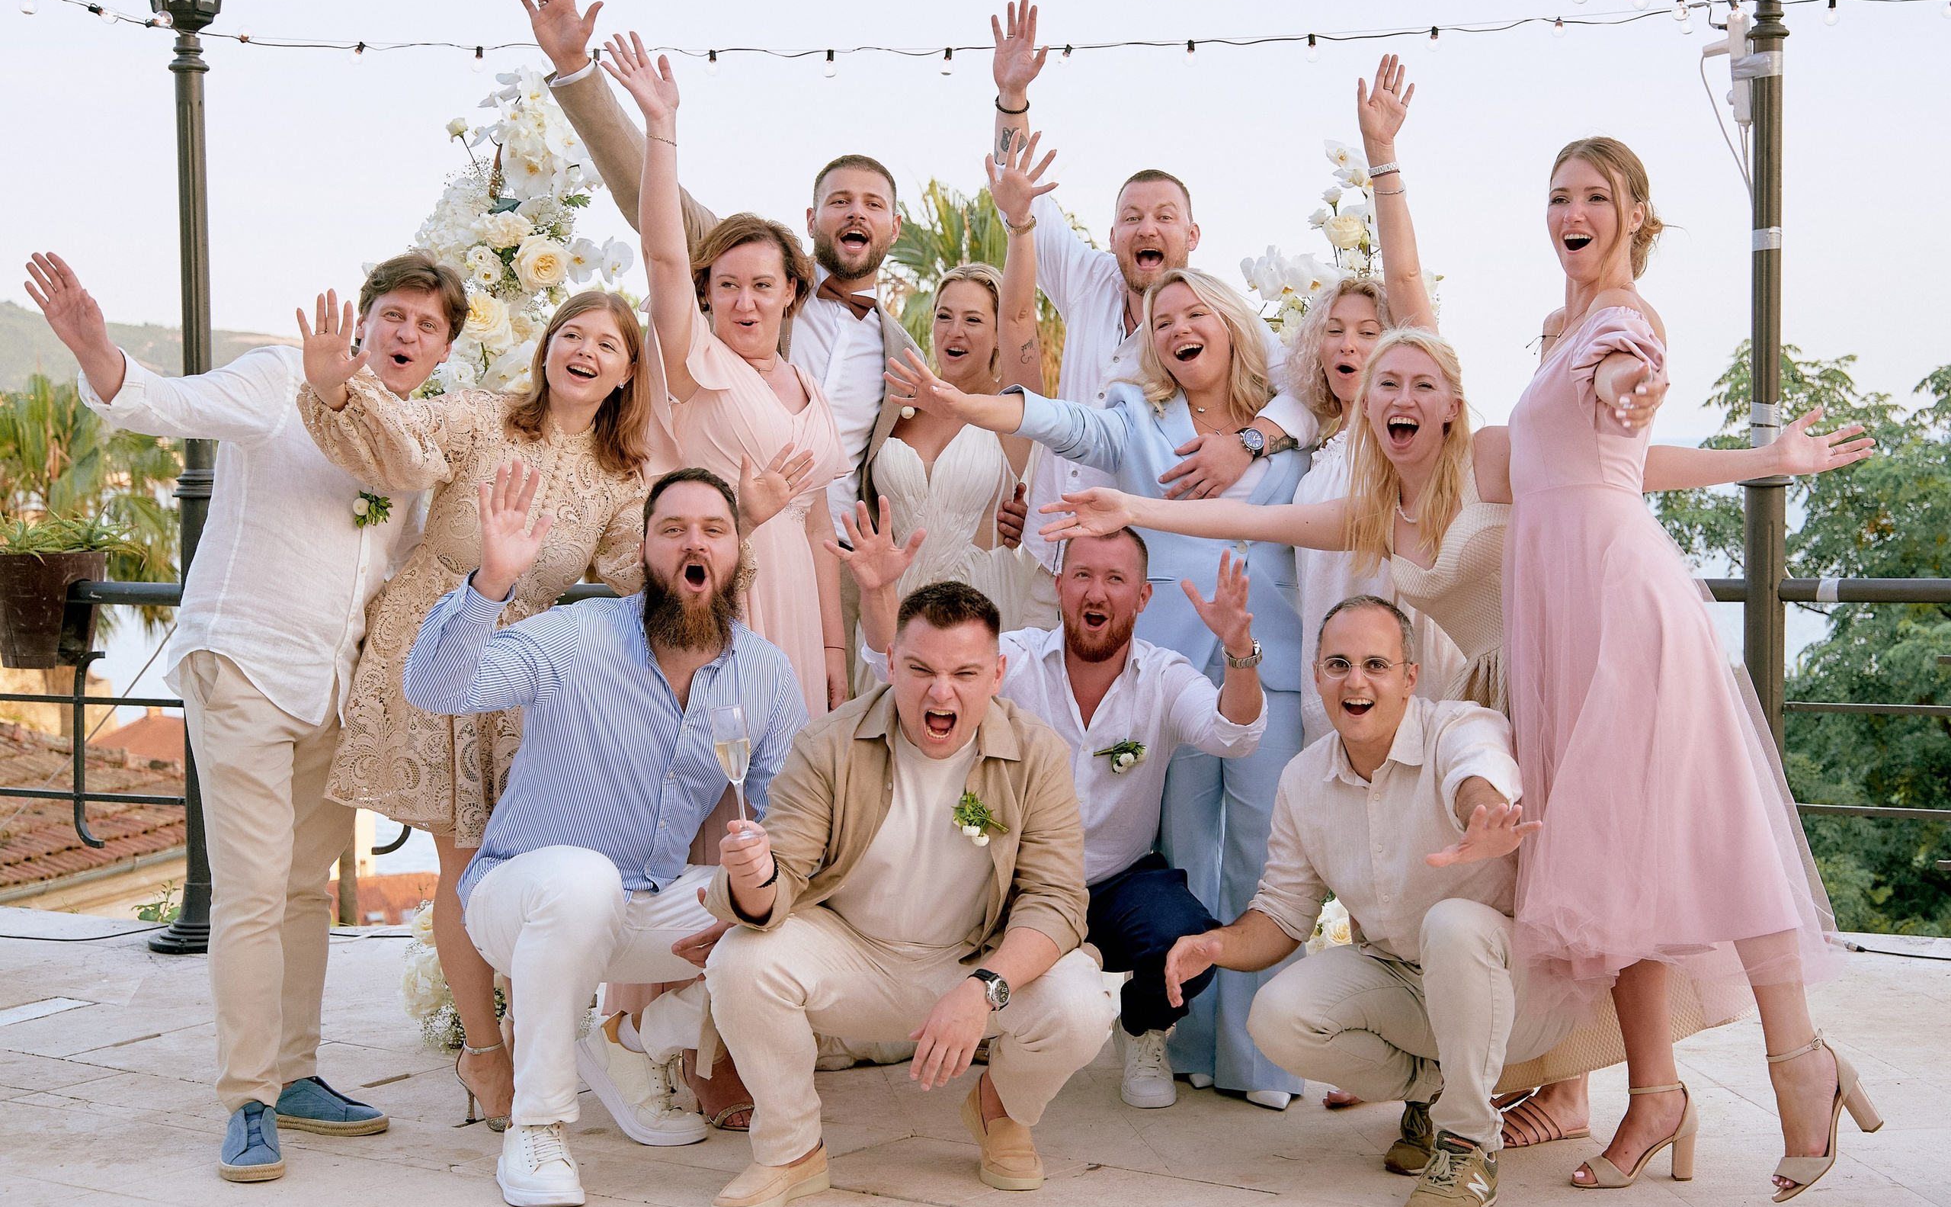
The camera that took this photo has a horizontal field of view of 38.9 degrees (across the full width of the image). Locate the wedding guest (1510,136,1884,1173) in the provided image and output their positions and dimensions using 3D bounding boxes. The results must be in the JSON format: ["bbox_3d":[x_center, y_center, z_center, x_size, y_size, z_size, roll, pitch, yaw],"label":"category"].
[{"bbox_3d":[1.185,0.096,4.634,0.630,1.780,0.720,-3,4,-35],"label":"wedding guest"}]

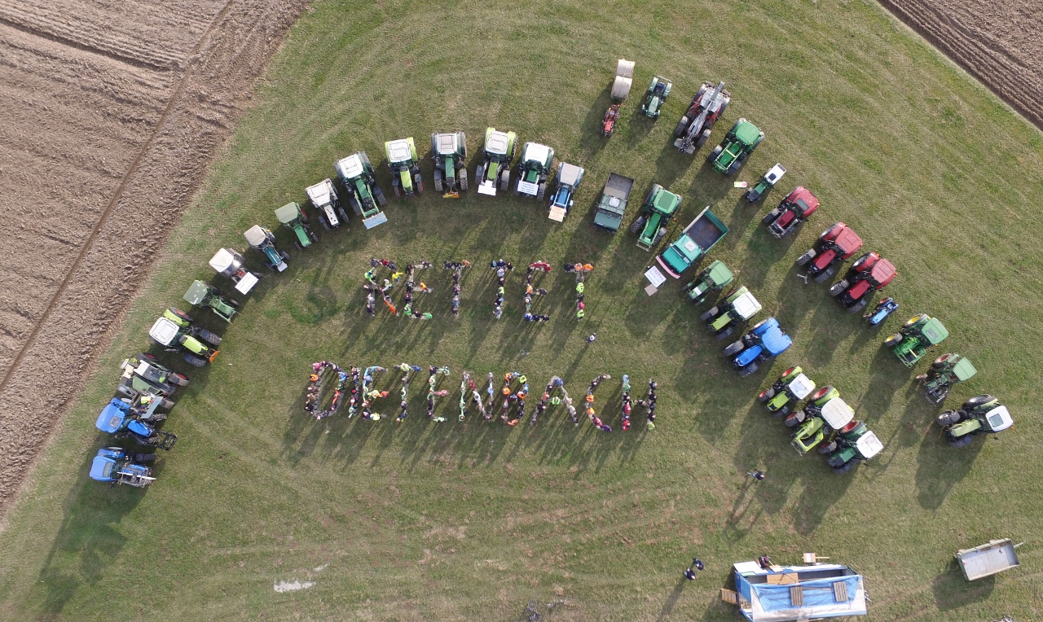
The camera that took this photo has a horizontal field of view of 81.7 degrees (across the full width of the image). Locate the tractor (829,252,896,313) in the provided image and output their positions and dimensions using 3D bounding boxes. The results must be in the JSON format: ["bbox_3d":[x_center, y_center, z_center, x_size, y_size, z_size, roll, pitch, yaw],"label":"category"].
[{"bbox_3d":[25.350,-2.109,44.431,4.600,2.950,2.450,-43,84,-7],"label":"tractor"}]

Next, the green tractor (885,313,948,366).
[{"bbox_3d":[28.636,2.221,43.900,4.600,2.700,2.100,-38,83,-7],"label":"green tractor"}]

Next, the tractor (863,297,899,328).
[{"bbox_3d":[25.961,0.025,43.166,2.500,1.450,1.280,-40,83,-6],"label":"tractor"}]

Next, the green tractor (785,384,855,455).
[{"bbox_3d":[21.230,7.849,43.249,5.300,3.050,2.400,-37,86,-4],"label":"green tractor"}]

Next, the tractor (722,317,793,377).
[{"bbox_3d":[17.321,2.544,43.784,4.600,2.900,2.400,-35,86,-4],"label":"tractor"}]

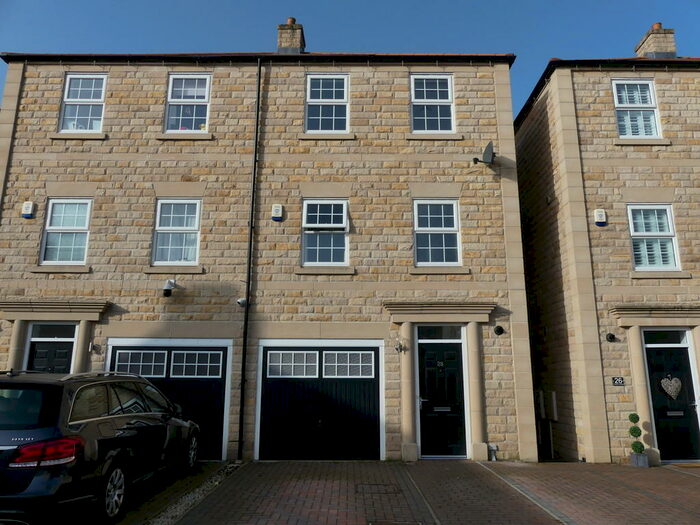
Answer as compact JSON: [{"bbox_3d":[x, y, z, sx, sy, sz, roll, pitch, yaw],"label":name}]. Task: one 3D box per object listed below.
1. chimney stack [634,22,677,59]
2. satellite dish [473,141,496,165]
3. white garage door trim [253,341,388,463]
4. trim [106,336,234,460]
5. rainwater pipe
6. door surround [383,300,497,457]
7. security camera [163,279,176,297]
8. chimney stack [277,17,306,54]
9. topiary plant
[{"bbox_3d":[9.220,-6.575,15.254,0.700,1.500,0.770,0,-13,0],"label":"chimney stack"},{"bbox_3d":[2.575,-2.077,9.643,0.430,0.470,0.460,4,-13,-17],"label":"satellite dish"},{"bbox_3d":[-0.515,2.446,9.088,2.290,2.100,0.100,0,-13,0],"label":"white garage door trim"},{"bbox_3d":[-3.305,2.509,9.091,2.130,1.970,0.060,0,-13,0],"label":"trim"},{"bbox_3d":[-1.857,-0.407,9.511,0.075,7.800,0.085,0,-13,0],"label":"rainwater pipe"},{"bbox_3d":[1.610,2.078,8.861,2.030,2.700,0.300,0,-13,0],"label":"door surround"},{"bbox_3d":[-3.297,0.473,9.241,0.155,0.310,0.290,0,-13,0],"label":"security camera"},{"bbox_3d":[-1.774,-6.775,15.367,0.700,1.570,0.800,0,-13,0],"label":"chimney stack"},{"bbox_3d":[4.835,2.879,8.497,0.215,0.660,0.215,0,-13,0],"label":"topiary plant"}]

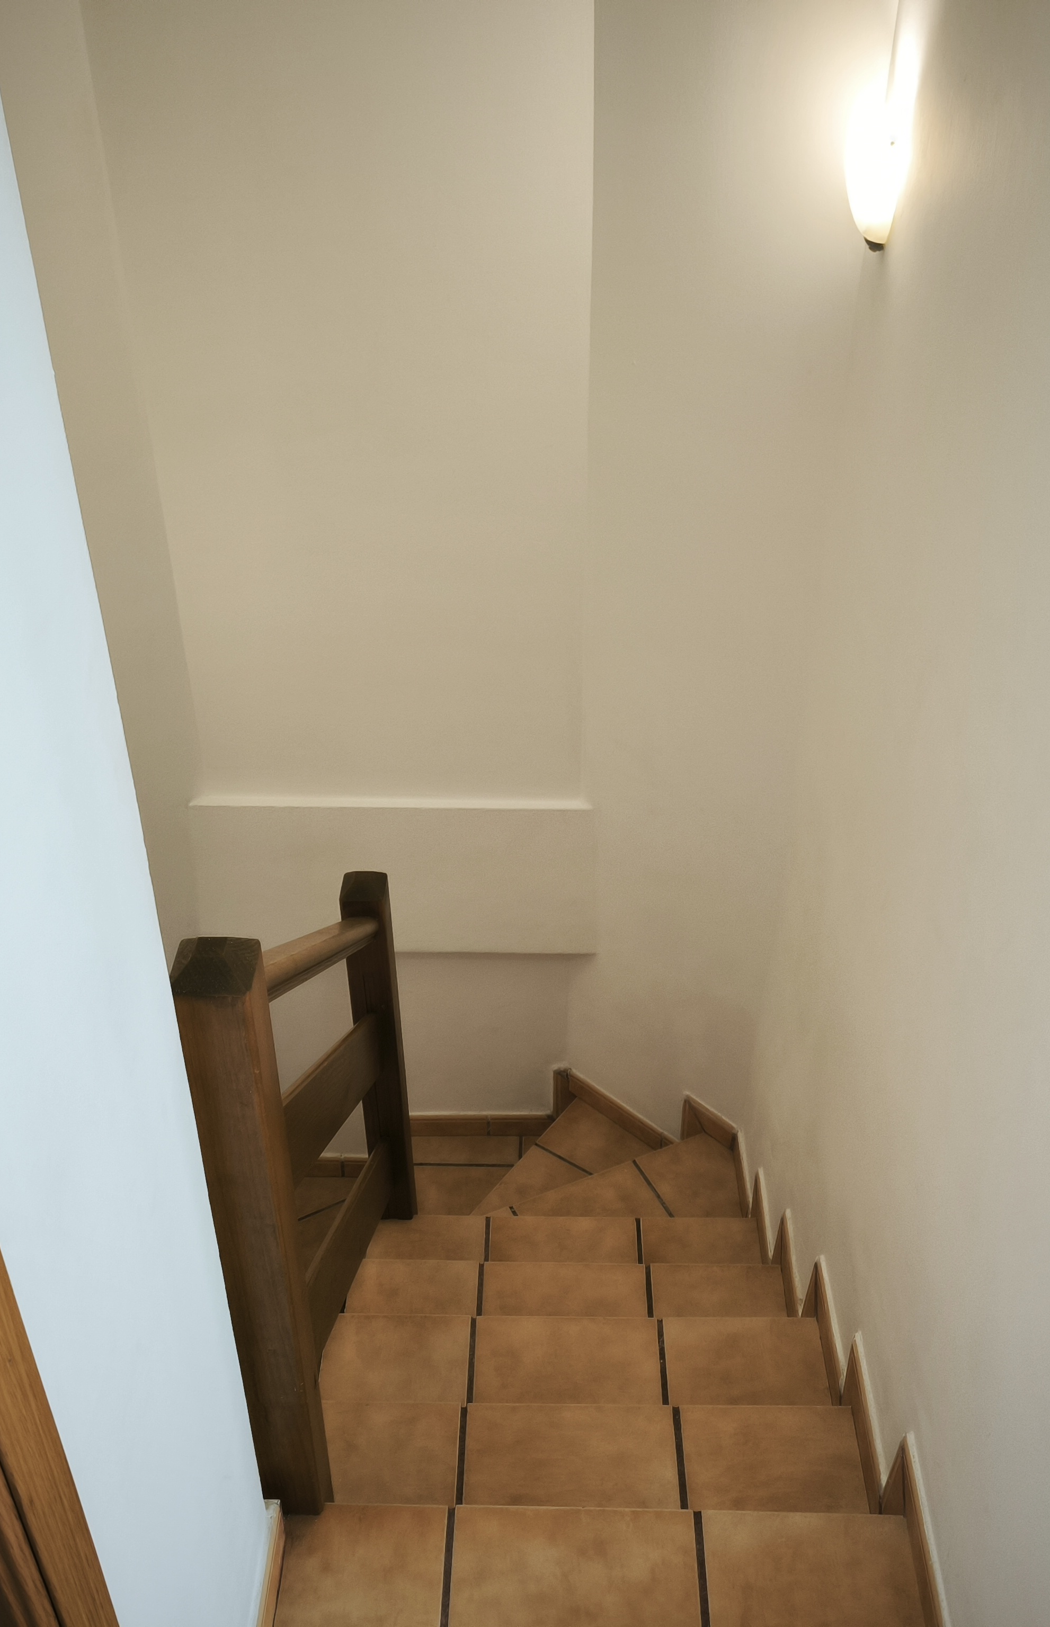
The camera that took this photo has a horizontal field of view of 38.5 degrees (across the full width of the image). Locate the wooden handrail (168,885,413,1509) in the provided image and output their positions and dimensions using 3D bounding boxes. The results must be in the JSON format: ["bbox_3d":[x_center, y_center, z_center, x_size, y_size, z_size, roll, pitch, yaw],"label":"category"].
[{"bbox_3d":[-0.304,0.526,2.474,0.089,1.752,1.196,0,36,1],"label":"wooden handrail"}]

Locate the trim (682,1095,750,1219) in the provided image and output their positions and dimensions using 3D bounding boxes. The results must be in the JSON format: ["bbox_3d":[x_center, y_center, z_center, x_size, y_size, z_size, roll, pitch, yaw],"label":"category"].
[{"bbox_3d":[0.474,0.889,3.712,0.141,0.164,0.385,0,36,1],"label":"trim"}]

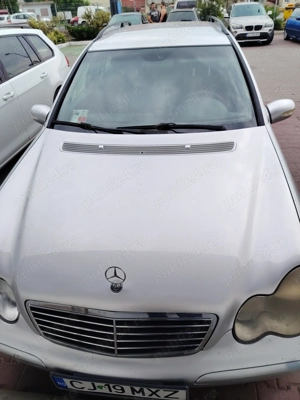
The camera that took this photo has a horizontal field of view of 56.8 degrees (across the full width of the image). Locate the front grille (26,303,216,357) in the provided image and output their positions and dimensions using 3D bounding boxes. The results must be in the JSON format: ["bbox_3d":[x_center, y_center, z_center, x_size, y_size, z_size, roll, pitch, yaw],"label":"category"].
[{"bbox_3d":[-0.121,0.477,1.020,0.715,0.190,0.105,2,23,7],"label":"front grille"}]

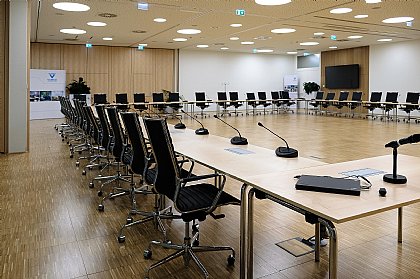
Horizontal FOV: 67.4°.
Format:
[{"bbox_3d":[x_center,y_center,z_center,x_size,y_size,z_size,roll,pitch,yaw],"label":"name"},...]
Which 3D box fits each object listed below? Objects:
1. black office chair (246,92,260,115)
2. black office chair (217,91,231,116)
[{"bbox_3d":[2.157,-1.740,15.453,0.600,1.090,0.630,-4,10,-25],"label":"black office chair"},{"bbox_3d":[0.706,-1.620,14.727,0.600,1.090,0.630,-4,10,-25],"label":"black office chair"}]

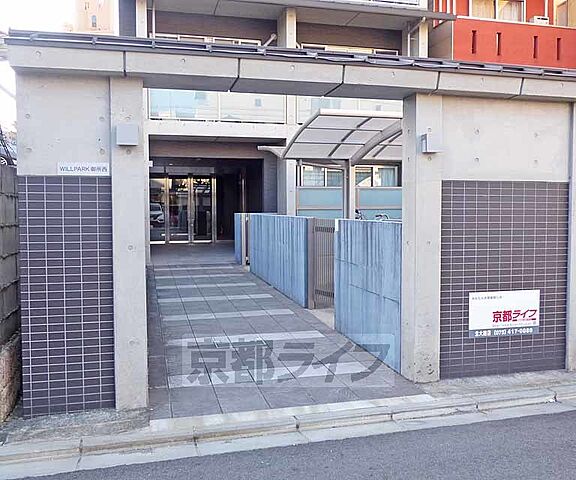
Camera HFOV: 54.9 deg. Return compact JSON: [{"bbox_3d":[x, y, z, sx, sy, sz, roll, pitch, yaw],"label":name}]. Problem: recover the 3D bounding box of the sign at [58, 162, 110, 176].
[{"bbox_3d":[-1.245,-0.432,3.393,0.300,0.077,0.015,-1,3,-14],"label":"sign"}]

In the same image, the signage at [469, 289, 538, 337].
[{"bbox_3d":[1.624,0.552,4.142,0.601,0.335,0.020,-1,3,-14],"label":"signage"}]

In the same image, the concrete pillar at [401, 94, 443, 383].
[{"bbox_3d":[0.987,-0.001,4.064,0.202,2.062,0.200,-1,3,-14],"label":"concrete pillar"}]

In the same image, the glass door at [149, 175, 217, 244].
[{"bbox_3d":[-3.224,-0.932,16.710,2.100,2.100,0.100,-1,3,-14],"label":"glass door"}]

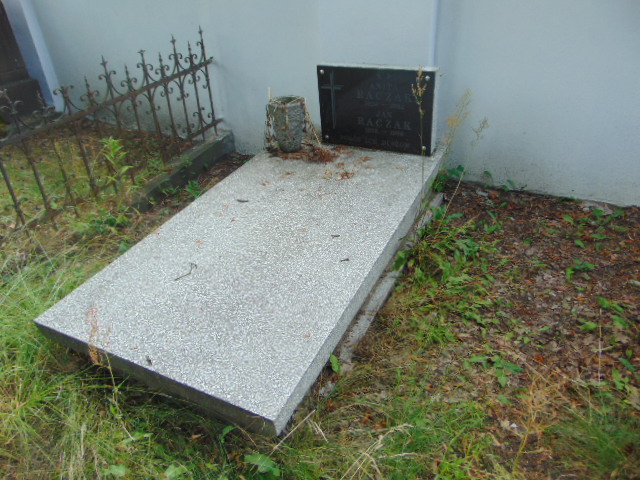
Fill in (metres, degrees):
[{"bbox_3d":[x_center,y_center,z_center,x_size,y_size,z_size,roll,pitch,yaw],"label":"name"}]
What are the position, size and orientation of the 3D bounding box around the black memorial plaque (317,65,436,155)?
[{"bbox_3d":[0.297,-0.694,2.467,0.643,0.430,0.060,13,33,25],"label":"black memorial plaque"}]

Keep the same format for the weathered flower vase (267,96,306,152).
[{"bbox_3d":[-0.177,-0.645,2.585,0.190,0.275,0.190,-2,29,1],"label":"weathered flower vase"}]

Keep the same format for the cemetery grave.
[{"bbox_3d":[-0.145,-0.264,1.959,0.999,0.660,1.828,13,33,25],"label":"cemetery grave"}]

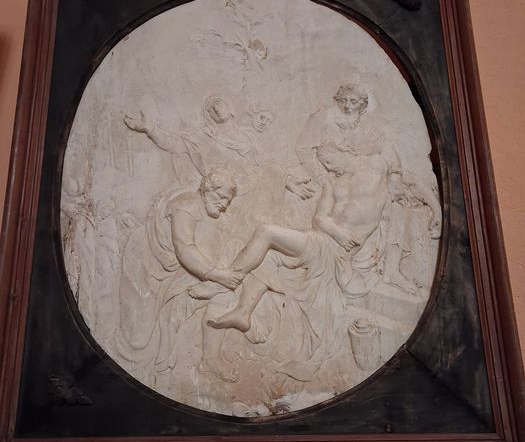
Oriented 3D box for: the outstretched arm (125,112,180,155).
[{"bbox_3d":[-0.228,-0.194,1.158,0.148,0.046,0.040,33,-14,9],"label":"outstretched arm"}]

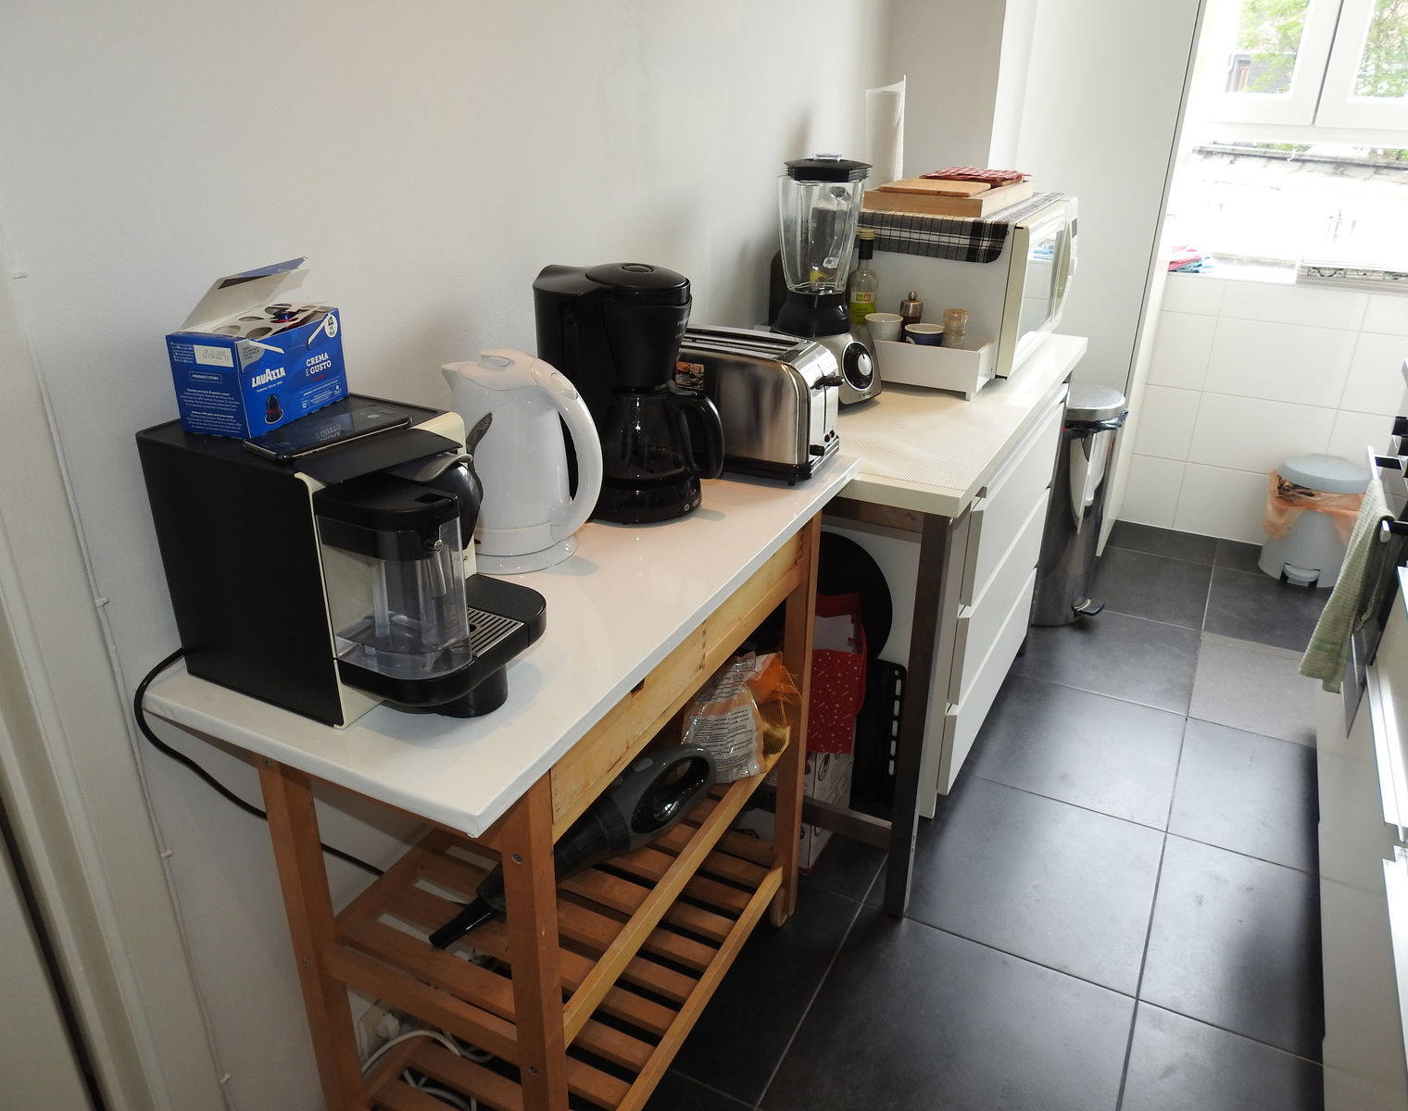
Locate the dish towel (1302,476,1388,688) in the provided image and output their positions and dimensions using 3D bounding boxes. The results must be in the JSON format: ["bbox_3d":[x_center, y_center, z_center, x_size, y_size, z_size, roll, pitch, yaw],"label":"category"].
[{"bbox_3d":[1.223,0.059,1.946,0.075,0.405,0.260,12,28,25],"label":"dish towel"}]

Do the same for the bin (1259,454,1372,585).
[{"bbox_3d":[1.929,-0.108,3.252,0.255,0.375,0.265,13,28,26],"label":"bin"}]

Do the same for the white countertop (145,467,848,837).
[{"bbox_3d":[-0.153,0.002,1.356,0.425,0.023,1.000,12,27,24],"label":"white countertop"}]

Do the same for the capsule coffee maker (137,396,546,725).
[{"bbox_3d":[-0.338,0.003,1.019,0.342,0.258,0.200,12,27,25],"label":"capsule coffee maker"}]

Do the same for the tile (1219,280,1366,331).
[{"bbox_3d":[1.859,-0.792,3.252,0.403,0.116,0.010,14,28,28],"label":"tile"}]

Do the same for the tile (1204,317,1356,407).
[{"bbox_3d":[1.859,-0.625,3.329,0.403,0.251,0.010,14,28,28],"label":"tile"}]

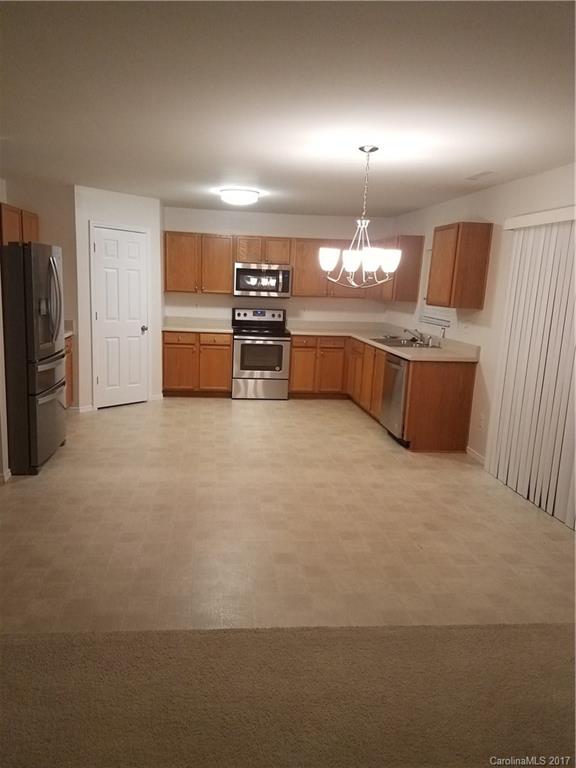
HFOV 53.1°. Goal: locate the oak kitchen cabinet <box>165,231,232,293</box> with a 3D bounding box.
[{"bbox_3d":[-1.181,-1.628,7.754,0.895,0.764,0.325,1,11,-8],"label":"oak kitchen cabinet"}]

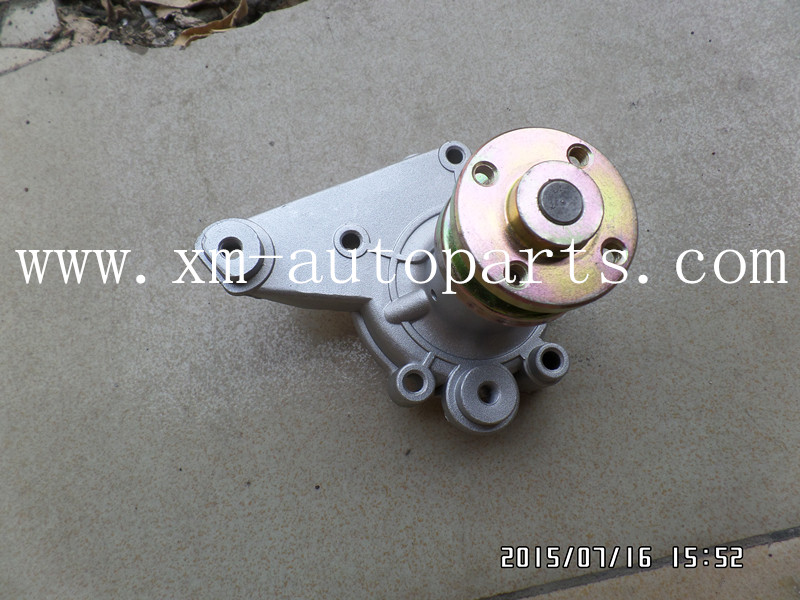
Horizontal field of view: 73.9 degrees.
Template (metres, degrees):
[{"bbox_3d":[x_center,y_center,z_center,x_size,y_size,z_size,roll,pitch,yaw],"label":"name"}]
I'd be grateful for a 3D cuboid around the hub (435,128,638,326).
[{"bbox_3d":[0.049,-0.028,0.189,0.067,0.036,0.067,2,76,-9],"label":"hub"}]

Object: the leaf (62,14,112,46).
[{"bbox_3d":[-0.216,-0.181,0.359,0.039,0.009,0.023,26,73,6],"label":"leaf"}]

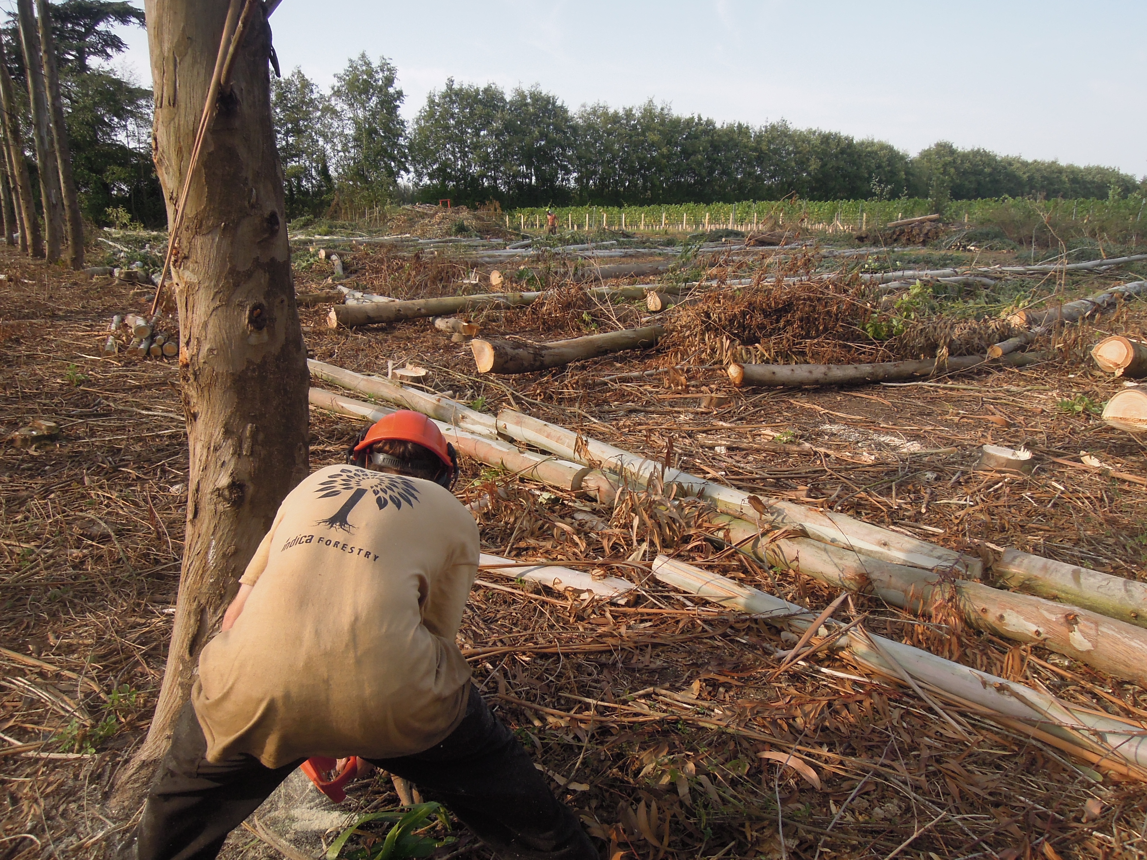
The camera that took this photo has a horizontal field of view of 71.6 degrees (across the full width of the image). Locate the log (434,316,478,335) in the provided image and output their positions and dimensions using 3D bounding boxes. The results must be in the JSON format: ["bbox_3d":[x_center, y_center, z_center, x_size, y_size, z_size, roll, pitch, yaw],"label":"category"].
[{"bbox_3d":[-1.647,-1.443,10.986,0.180,0.180,0.878,-12,19,-37],"label":"log"}]

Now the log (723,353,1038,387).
[{"bbox_3d":[3.176,-0.626,7.822,3.480,0.250,0.250,-5,16,-15],"label":"log"}]

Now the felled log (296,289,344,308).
[{"bbox_3d":[-4.846,-2.373,14.419,0.210,0.210,1.550,10,19,34],"label":"felled log"}]

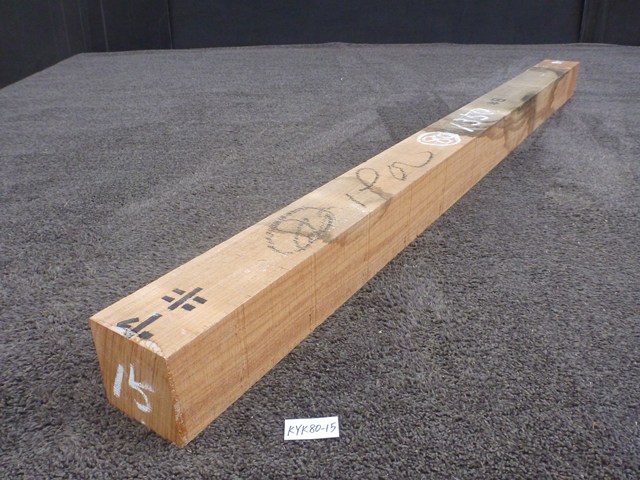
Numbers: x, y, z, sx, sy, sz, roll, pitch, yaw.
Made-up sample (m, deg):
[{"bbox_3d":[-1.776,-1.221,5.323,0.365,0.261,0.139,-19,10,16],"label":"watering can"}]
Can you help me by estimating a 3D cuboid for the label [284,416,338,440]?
[{"bbox_3d":[-0.009,0.205,0.585,0.059,0.002,0.029,-3,27,-2],"label":"label"}]

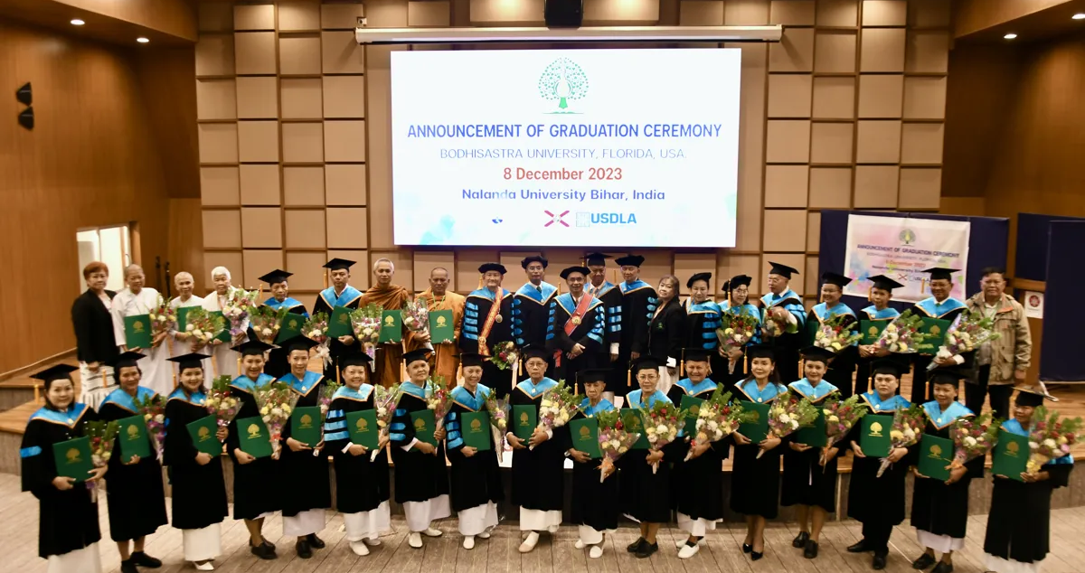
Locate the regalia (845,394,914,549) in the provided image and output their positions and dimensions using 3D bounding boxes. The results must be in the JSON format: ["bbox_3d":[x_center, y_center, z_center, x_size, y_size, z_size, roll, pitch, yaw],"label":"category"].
[{"bbox_3d":[2.622,1.421,6.342,0.487,1.182,0.400,4,8,30],"label":"regalia"}]

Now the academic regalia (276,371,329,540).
[{"bbox_3d":[-1.901,1.322,6.517,0.470,1.271,0.380,-2,7,-19],"label":"academic regalia"}]

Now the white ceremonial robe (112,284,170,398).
[{"bbox_3d":[-3.964,0.662,8.049,0.520,1.302,0.380,-3,8,-25],"label":"white ceremonial robe"}]

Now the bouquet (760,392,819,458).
[{"bbox_3d":[1.805,1.062,6.050,0.290,0.557,0.250,43,0,19],"label":"bouquet"}]

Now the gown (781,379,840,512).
[{"bbox_3d":[2.168,1.267,6.600,0.500,1.065,0.400,2,7,15],"label":"gown"}]

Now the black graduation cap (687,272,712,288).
[{"bbox_3d":[1.505,-0.057,7.850,0.250,0.140,0.250,-11,7,6],"label":"black graduation cap"}]

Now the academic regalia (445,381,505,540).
[{"bbox_3d":[-0.551,1.390,6.610,0.501,1.171,0.380,-1,7,-11],"label":"academic regalia"}]

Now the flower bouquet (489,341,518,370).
[{"bbox_3d":[-0.367,0.650,7.600,0.280,0.296,0.260,0,7,-3],"label":"flower bouquet"}]

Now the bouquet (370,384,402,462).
[{"bbox_3d":[-1.267,1.071,6.387,0.230,0.613,0.240,12,-2,-13],"label":"bouquet"}]

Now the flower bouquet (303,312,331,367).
[{"bbox_3d":[-2.112,0.496,7.633,0.270,0.480,0.220,-12,9,-4],"label":"flower bouquet"}]

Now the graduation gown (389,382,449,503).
[{"bbox_3d":[-1.006,1.276,6.652,0.480,0.983,0.360,-3,8,-28],"label":"graduation gown"}]

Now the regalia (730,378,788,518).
[{"bbox_3d":[1.669,1.243,6.297,0.470,1.070,0.400,2,7,14],"label":"regalia"}]

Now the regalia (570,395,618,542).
[{"bbox_3d":[0.413,1.418,6.517,0.450,1.066,0.360,2,7,12],"label":"regalia"}]

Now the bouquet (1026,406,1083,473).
[{"bbox_3d":[3.557,1.079,5.660,0.350,0.460,0.250,19,20,25],"label":"bouquet"}]

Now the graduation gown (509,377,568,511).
[{"bbox_3d":[-0.040,1.251,6.483,0.480,1.042,0.400,1,7,5],"label":"graduation gown"}]

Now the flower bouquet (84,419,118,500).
[{"bbox_3d":[-3.200,1.254,5.866,0.270,0.569,0.220,5,-4,-37],"label":"flower bouquet"}]

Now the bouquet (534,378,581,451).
[{"bbox_3d":[0.089,1.015,6.386,0.290,0.552,0.220,28,0,-3],"label":"bouquet"}]

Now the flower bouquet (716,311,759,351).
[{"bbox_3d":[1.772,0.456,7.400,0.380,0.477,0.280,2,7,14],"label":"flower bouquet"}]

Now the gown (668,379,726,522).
[{"bbox_3d":[1.218,1.276,6.444,0.471,1.067,0.380,2,8,18],"label":"gown"}]

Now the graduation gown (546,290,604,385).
[{"bbox_3d":[0.311,0.538,7.879,0.569,0.994,0.360,1,7,5],"label":"graduation gown"}]

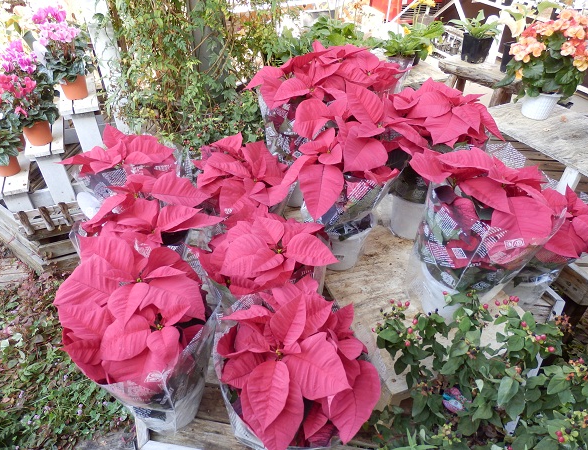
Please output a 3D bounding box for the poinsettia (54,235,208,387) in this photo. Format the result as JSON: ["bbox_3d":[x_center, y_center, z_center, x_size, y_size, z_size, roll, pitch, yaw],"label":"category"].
[{"bbox_3d":[-0.326,0.174,0.870,0.310,0.200,0.320,0,38,0],"label":"poinsettia"}]

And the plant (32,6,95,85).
[{"bbox_3d":[-0.936,-0.737,1.777,0.215,0.240,0.200,0,38,0],"label":"plant"}]

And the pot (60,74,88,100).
[{"bbox_3d":[-0.952,-0.606,1.880,0.113,0.097,0.113,0,38,0],"label":"pot"}]

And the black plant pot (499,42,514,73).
[{"bbox_3d":[1.065,-0.795,2.076,0.145,0.128,0.145,3,37,0],"label":"black plant pot"}]

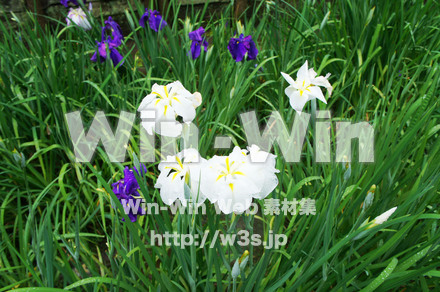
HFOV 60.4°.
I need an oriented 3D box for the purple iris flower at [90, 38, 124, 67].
[{"bbox_3d":[-0.511,-0.425,1.720,0.145,0.108,0.120,-9,34,-14],"label":"purple iris flower"}]

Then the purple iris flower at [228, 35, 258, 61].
[{"bbox_3d":[0.106,-0.451,1.750,0.135,0.108,0.120,2,33,3],"label":"purple iris flower"}]

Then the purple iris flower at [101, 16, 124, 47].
[{"bbox_3d":[-0.511,-0.542,1.800,0.110,0.125,0.105,-9,34,-13],"label":"purple iris flower"}]

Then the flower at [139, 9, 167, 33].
[{"bbox_3d":[-0.335,-0.630,1.900,0.130,0.105,0.120,-5,33,-8],"label":"flower"}]

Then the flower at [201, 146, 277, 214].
[{"bbox_3d":[0.053,0.091,1.030,0.200,0.125,0.160,0,32,0],"label":"flower"}]

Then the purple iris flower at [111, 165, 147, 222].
[{"bbox_3d":[-0.278,0.144,1.150,0.115,0.130,0.115,0,32,0],"label":"purple iris flower"}]

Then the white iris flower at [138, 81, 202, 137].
[{"bbox_3d":[-0.149,-0.113,1.140,0.180,0.115,0.150,3,32,4],"label":"white iris flower"}]

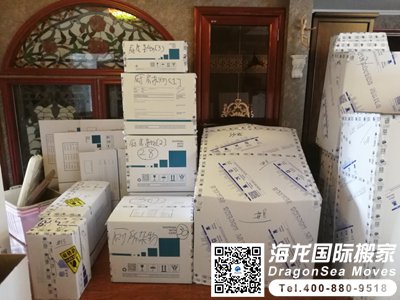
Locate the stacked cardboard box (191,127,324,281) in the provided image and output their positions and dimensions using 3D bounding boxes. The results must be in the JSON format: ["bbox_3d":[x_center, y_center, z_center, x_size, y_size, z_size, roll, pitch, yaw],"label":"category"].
[{"bbox_3d":[0.422,0.385,2.554,0.870,1.090,0.840,1,11,3],"label":"stacked cardboard box"}]

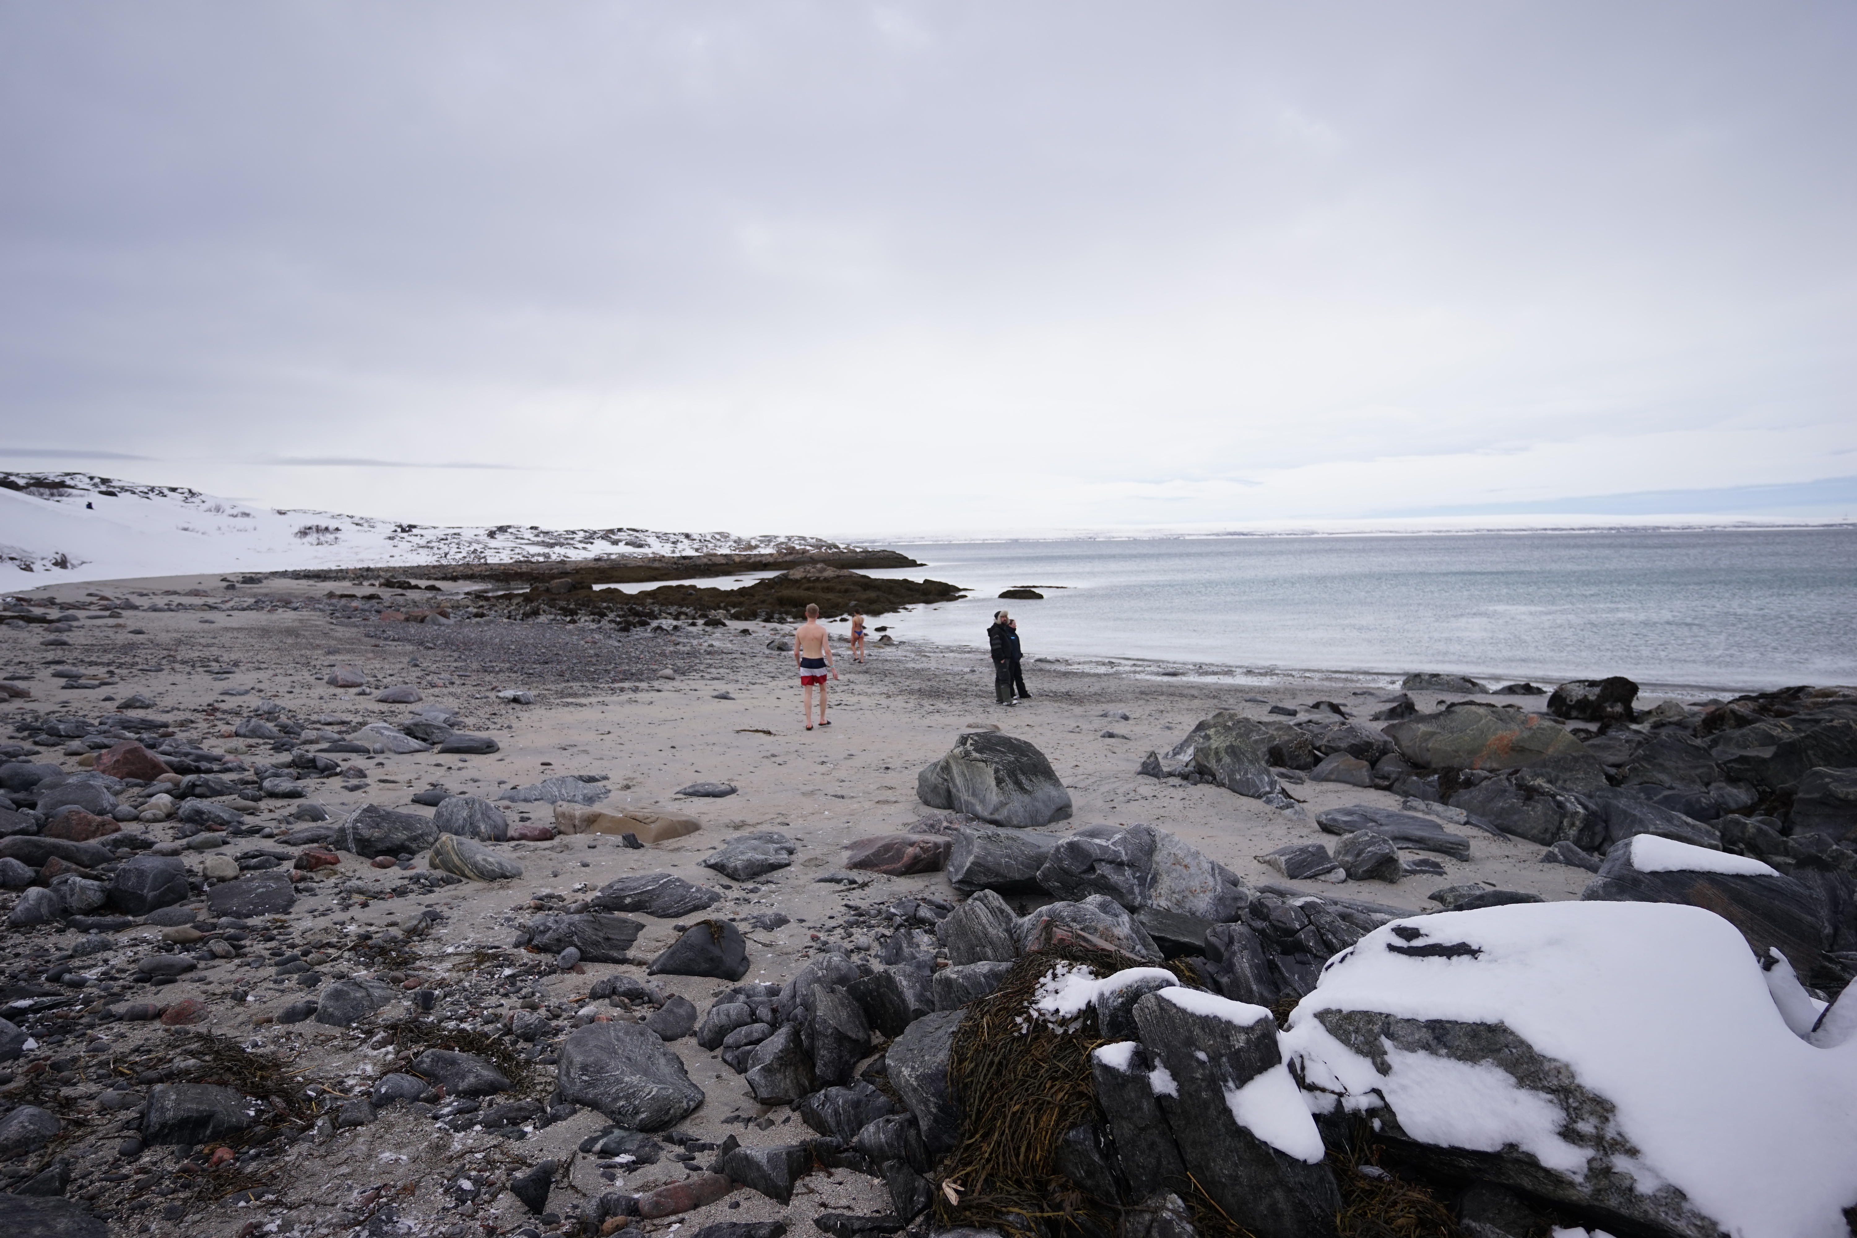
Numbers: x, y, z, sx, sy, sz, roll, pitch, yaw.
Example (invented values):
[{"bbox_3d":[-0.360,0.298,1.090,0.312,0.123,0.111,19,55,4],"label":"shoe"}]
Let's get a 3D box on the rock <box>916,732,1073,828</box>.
[{"bbox_3d":[0.572,1.379,7.591,1.328,0.727,1.062,0,5,15],"label":"rock"}]

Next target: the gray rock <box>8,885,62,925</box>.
[{"bbox_3d":[-4.610,1.462,4.529,0.189,0.172,0.171,-4,6,-30],"label":"gray rock"}]

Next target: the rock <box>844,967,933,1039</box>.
[{"bbox_3d":[-0.164,1.648,3.776,0.372,0.256,0.335,-1,5,0],"label":"rock"}]

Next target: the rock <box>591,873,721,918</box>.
[{"bbox_3d":[-1.597,1.625,5.167,0.739,0.181,0.406,-1,5,0],"label":"rock"}]

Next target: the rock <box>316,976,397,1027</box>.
[{"bbox_3d":[-2.271,1.519,3.486,0.266,0.150,0.253,-3,6,-25],"label":"rock"}]

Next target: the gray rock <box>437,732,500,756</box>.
[{"bbox_3d":[-5.204,1.394,9.927,0.627,0.211,0.345,-3,5,-20],"label":"gray rock"}]

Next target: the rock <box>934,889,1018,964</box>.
[{"bbox_3d":[0.237,1.490,4.276,0.407,0.333,0.346,0,5,10],"label":"rock"}]

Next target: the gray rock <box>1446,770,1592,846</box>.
[{"bbox_3d":[5.061,1.574,7.529,0.840,0.502,1.051,-4,6,-30],"label":"gray rock"}]

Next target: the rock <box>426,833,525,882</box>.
[{"bbox_3d":[-2.740,1.445,5.320,0.502,0.232,0.326,-2,5,-15],"label":"rock"}]

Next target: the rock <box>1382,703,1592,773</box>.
[{"bbox_3d":[6.675,1.443,10.611,2.074,0.778,1.244,0,5,15],"label":"rock"}]

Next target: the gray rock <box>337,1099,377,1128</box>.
[{"bbox_3d":[-1.965,1.704,3.020,0.116,0.065,0.087,-3,5,-25],"label":"gray rock"}]

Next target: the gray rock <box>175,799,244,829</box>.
[{"bbox_3d":[-5.320,1.428,6.490,0.401,0.175,0.261,-3,5,-20],"label":"gray rock"}]

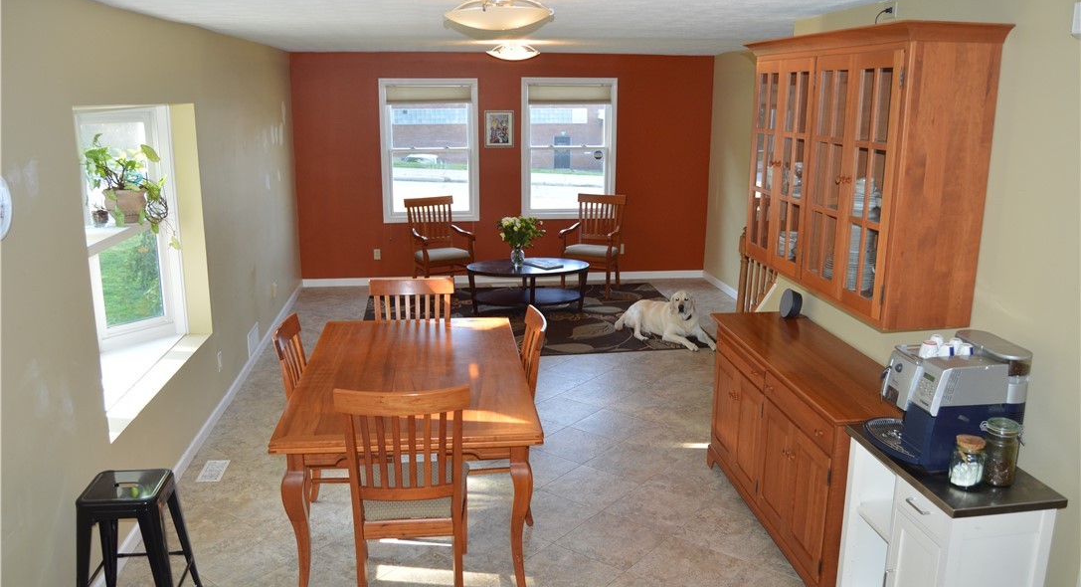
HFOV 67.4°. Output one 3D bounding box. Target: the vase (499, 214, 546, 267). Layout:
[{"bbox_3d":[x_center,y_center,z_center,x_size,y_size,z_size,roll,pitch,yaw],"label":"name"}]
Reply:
[{"bbox_3d":[-0.164,-0.488,7.681,0.438,0.484,0.398,-2,14,-7],"label":"vase"}]

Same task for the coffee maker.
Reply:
[{"bbox_3d":[1.388,0.360,2.828,0.438,0.398,0.348,-2,14,-7],"label":"coffee maker"}]

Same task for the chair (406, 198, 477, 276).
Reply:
[{"bbox_3d":[-1.024,-0.449,8.281,0.570,1.000,0.630,-7,16,-27],"label":"chair"}]

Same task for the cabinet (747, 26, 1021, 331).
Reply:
[{"bbox_3d":[1.336,-0.570,3.608,0.403,1.093,1.494,-2,14,-7],"label":"cabinet"}]

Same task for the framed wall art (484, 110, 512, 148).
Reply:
[{"bbox_3d":[-0.432,-1.743,8.625,0.307,0.390,0.030,-2,14,-7],"label":"framed wall art"}]

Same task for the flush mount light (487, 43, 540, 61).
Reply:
[{"bbox_3d":[-0.201,-1.832,6.108,0.408,0.144,0.408,-2,14,-7],"label":"flush mount light"}]

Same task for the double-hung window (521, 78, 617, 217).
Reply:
[{"bbox_3d":[0.314,-1.552,8.797,1.041,1.503,0.100,-2,14,-7],"label":"double-hung window"}]

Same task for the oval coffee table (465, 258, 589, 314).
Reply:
[{"bbox_3d":[-0.111,-0.033,7.740,1.167,0.465,0.735,-1,14,-4],"label":"oval coffee table"}]

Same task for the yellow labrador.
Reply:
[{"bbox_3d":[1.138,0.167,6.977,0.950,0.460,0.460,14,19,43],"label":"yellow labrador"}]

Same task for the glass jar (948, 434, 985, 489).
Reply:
[{"bbox_3d":[1.376,0.542,2.605,0.100,0.153,0.100,0,14,0],"label":"glass jar"}]

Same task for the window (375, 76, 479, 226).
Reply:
[{"bbox_3d":[-1.168,-1.509,8.613,1.023,1.512,0.100,-2,14,-7],"label":"window"}]

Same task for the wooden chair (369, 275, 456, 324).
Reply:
[{"bbox_3d":[-0.738,0.450,4.721,0.499,1.000,0.522,-2,14,-7],"label":"wooden chair"}]

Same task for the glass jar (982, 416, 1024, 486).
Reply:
[{"bbox_3d":[1.490,0.512,2.617,0.105,0.206,0.098,0,14,0],"label":"glass jar"}]

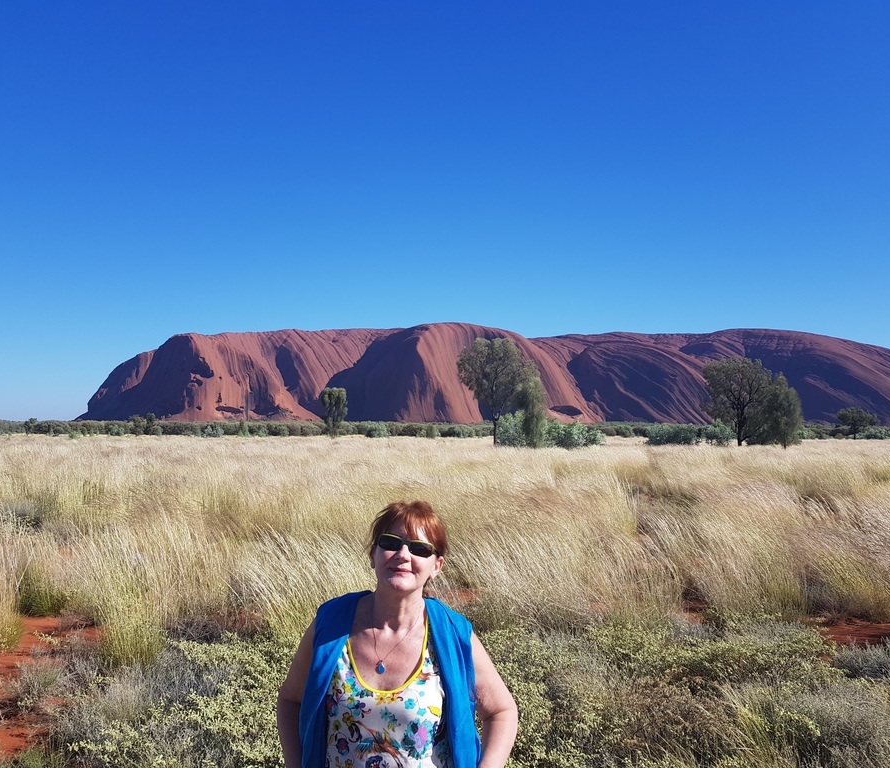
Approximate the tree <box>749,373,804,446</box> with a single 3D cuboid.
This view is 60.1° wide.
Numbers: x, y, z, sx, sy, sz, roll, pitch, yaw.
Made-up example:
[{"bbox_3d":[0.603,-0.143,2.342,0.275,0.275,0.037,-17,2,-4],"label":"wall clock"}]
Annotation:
[{"bbox_3d":[21.551,1.930,50.000,3.511,5.356,3.160,0,-3,0],"label":"tree"}]

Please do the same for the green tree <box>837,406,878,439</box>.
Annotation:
[{"bbox_3d":[52.561,5.056,98.000,5.097,4.377,4.587,0,-3,0],"label":"green tree"}]

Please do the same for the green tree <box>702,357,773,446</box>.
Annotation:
[{"bbox_3d":[21.678,1.497,57.000,5.336,7.070,4.802,0,-3,0],"label":"green tree"}]

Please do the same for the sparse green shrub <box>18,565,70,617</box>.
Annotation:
[{"bbox_3d":[-3.759,1.933,7.200,0.487,0.487,0.438,0,-3,0],"label":"sparse green shrub"}]

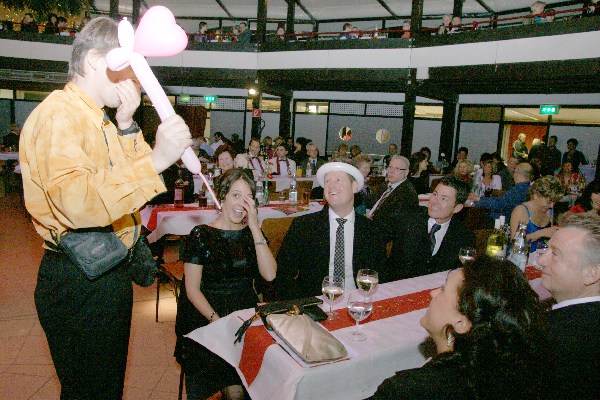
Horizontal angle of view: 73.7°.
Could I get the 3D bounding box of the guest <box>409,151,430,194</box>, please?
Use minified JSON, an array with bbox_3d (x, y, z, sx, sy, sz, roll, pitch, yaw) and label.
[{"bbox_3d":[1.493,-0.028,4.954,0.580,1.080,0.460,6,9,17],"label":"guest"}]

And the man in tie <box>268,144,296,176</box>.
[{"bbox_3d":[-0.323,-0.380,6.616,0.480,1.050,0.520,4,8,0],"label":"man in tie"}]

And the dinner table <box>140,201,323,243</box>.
[{"bbox_3d":[-0.411,0.437,4.024,2.000,0.750,0.540,-2,9,-32],"label":"dinner table"}]

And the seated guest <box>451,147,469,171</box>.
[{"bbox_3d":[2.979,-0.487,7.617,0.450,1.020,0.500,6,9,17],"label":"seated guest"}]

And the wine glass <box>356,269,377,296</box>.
[{"bbox_3d":[0.281,0.378,1.670,0.087,0.168,0.087,4,8,0],"label":"wine glass"}]

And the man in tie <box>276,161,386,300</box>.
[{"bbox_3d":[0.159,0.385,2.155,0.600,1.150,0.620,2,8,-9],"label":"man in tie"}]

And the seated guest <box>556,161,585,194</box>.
[{"bbox_3d":[4.438,0.050,6.649,0.480,1.336,0.730,5,8,14],"label":"seated guest"}]

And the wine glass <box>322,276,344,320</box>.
[{"bbox_3d":[0.135,0.381,1.581,0.087,0.168,0.087,4,8,0],"label":"wine glass"}]

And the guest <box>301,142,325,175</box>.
[{"bbox_3d":[0.230,-0.275,6.851,0.520,1.370,0.750,1,8,-14],"label":"guest"}]

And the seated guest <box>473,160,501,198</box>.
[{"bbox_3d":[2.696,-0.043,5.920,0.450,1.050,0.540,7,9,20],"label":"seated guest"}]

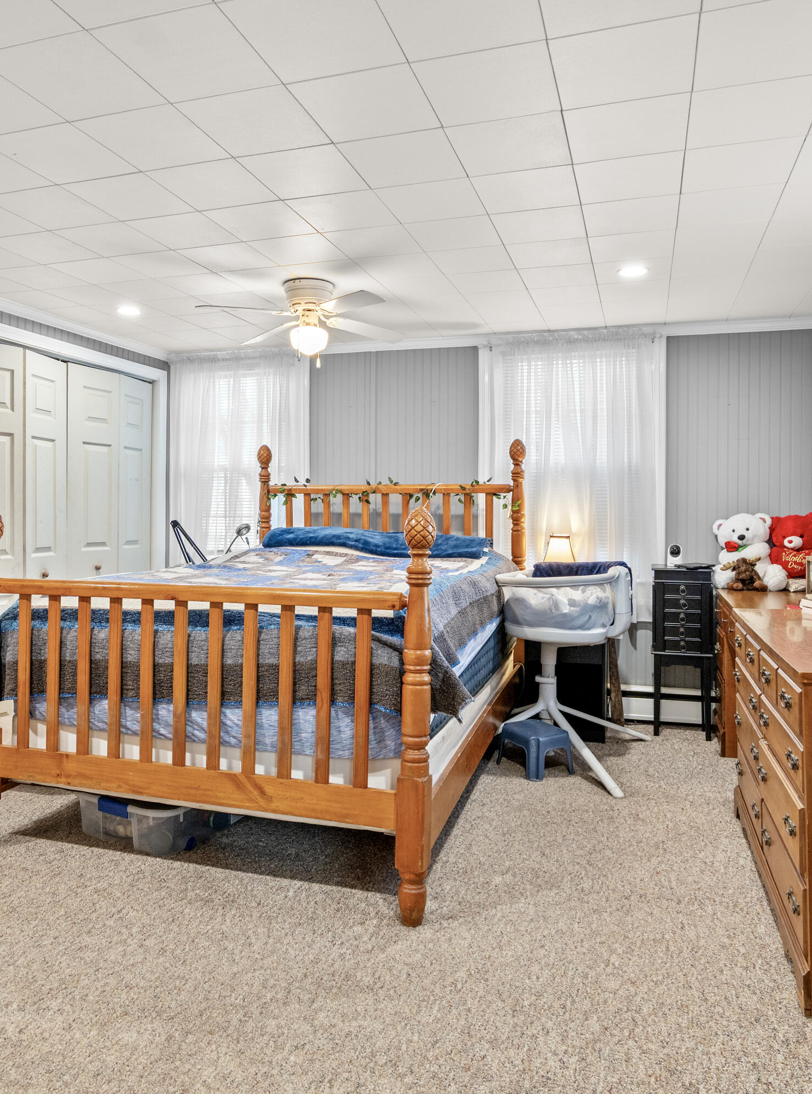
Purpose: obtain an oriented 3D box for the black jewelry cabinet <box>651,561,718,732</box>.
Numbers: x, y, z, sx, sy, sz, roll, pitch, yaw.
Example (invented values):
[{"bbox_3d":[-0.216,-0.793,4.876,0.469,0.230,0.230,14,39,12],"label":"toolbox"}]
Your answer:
[{"bbox_3d":[1.425,0.532,3.773,0.291,0.858,0.224,1,3,16],"label":"black jewelry cabinet"}]

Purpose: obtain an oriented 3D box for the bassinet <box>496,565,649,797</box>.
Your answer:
[{"bbox_3d":[0.729,0.546,3.530,0.790,0.900,0.870,1,2,24],"label":"bassinet"}]

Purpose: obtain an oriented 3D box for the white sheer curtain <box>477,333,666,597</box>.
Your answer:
[{"bbox_3d":[0.921,-0.408,4.093,0.981,1.596,0.094,1,3,15],"label":"white sheer curtain"}]

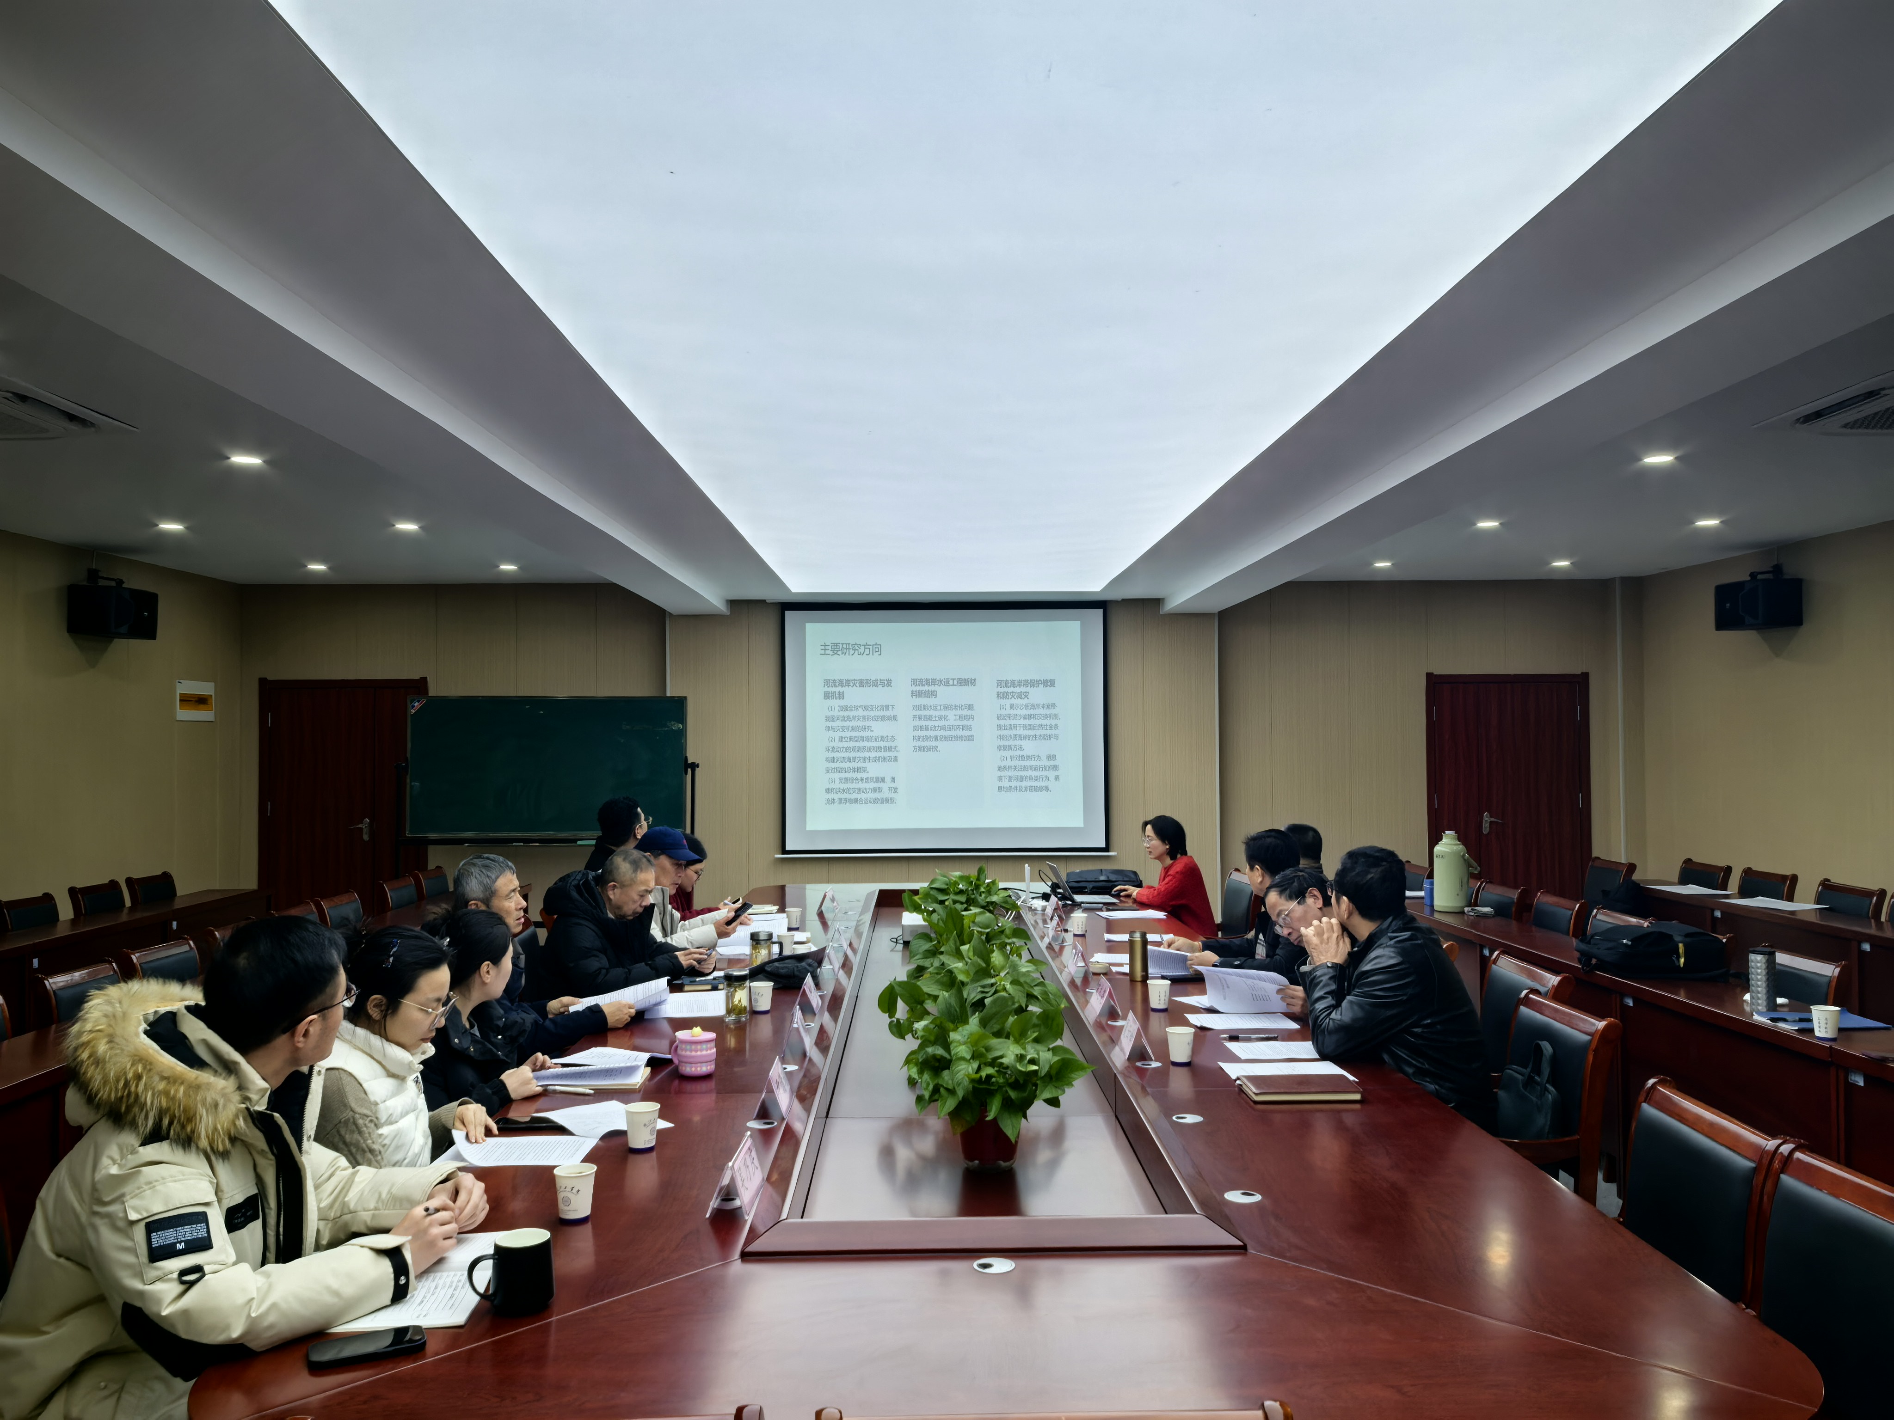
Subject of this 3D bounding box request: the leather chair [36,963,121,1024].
[{"bbox_3d":[-2.550,1.272,4.607,0.570,0.900,0.470,0,-1,-1],"label":"leather chair"}]

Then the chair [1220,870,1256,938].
[{"bbox_3d":[1.246,1.290,7.091,0.580,0.940,0.500,0,-1,-1],"label":"chair"}]

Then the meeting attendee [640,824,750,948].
[{"bbox_3d":[-1.169,1.116,5.813,0.680,1.270,0.530,0,-1,-1],"label":"meeting attendee"}]

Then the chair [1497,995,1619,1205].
[{"bbox_3d":[1.311,1.217,3.623,0.580,0.940,0.500,0,-1,-1],"label":"chair"}]

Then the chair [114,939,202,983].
[{"bbox_3d":[-2.476,1.272,4.923,0.580,0.940,0.500,0,-1,-1],"label":"chair"}]

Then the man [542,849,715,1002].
[{"bbox_3d":[-1.159,1.126,5.113,0.670,1.220,0.560,0,-1,-1],"label":"man"}]

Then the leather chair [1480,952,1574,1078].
[{"bbox_3d":[1.580,1.241,4.439,0.570,0.900,0.470,0,-1,-1],"label":"leather chair"}]

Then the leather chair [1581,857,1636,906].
[{"bbox_3d":[3.358,1.289,7.739,0.580,0.940,0.500,0,-1,-1],"label":"leather chair"}]

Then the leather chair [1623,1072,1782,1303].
[{"bbox_3d":[1.228,1.206,2.709,0.570,0.900,0.470,0,-1,-1],"label":"leather chair"}]

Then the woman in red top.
[{"bbox_3d":[1.112,1.143,7.164,0.600,1.220,0.480,0,-1,-1],"label":"woman in red top"}]

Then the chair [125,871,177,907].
[{"bbox_3d":[-4.112,1.352,7.813,0.570,0.900,0.470,0,-1,-1],"label":"chair"}]

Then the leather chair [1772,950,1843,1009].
[{"bbox_3d":[2.530,1.239,4.601,0.570,0.900,0.470,0,-1,-1],"label":"leather chair"}]

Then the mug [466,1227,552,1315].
[{"bbox_3d":[-0.649,0.839,2.115,0.126,0.103,0.088,0,-1,-21],"label":"mug"}]

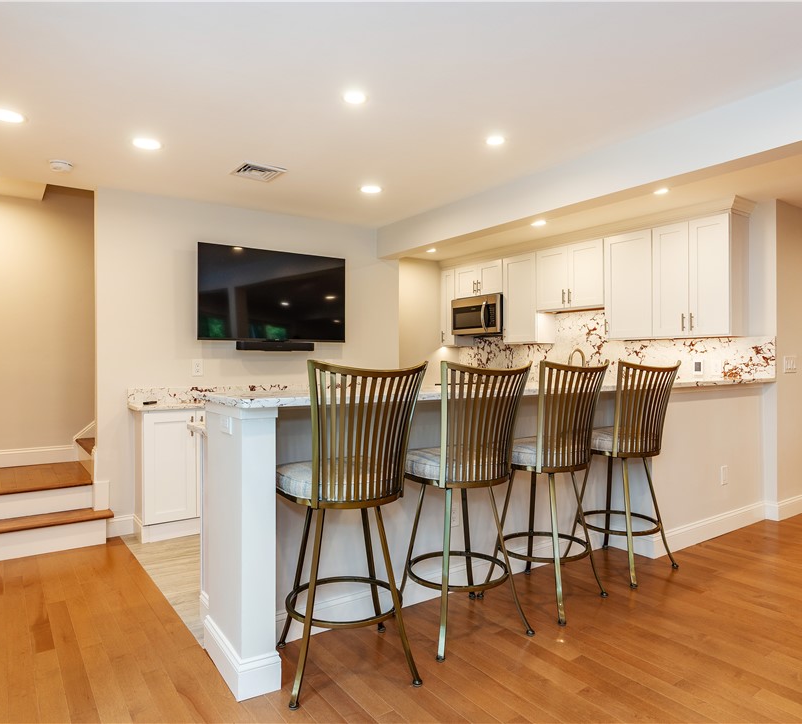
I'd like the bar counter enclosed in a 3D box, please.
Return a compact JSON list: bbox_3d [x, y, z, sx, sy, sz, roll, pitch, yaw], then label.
[{"bbox_3d":[0.970,0.663,3.212,4.040,1.065,0.525,0,0,-33],"label":"bar counter"}]

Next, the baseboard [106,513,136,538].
[{"bbox_3d":[-1.921,1.124,3.701,0.185,0.137,0.025,0,0,-33],"label":"baseboard"}]

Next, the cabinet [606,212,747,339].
[{"bbox_3d":[2.300,-0.661,4.593,0.330,0.922,1.055,0,0,-36],"label":"cabinet"}]

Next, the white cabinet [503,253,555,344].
[{"bbox_3d":[1.385,-0.661,5.835,0.330,0.922,0.460,0,0,-36],"label":"white cabinet"}]

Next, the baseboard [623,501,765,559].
[{"bbox_3d":[2.097,1.129,3.782,1.490,0.137,0.215,0,0,-33],"label":"baseboard"}]

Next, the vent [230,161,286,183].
[{"bbox_3d":[-0.888,-1.168,3.369,0.264,0.027,0.276,0,0,-33],"label":"vent"}]

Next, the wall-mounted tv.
[{"bbox_3d":[-0.980,-0.516,4.302,1.222,0.713,0.055,0,0,-35],"label":"wall-mounted tv"}]

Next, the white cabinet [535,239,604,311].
[{"bbox_3d":[1.754,-0.821,5.334,0.330,0.602,0.785,0,0,-36],"label":"white cabinet"}]

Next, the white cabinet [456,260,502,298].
[{"bbox_3d":[1.021,-0.937,6.328,0.330,0.370,0.765,0,0,-36],"label":"white cabinet"}]

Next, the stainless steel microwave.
[{"bbox_3d":[0.986,-0.514,6.212,0.410,0.425,0.767,0,0,-36],"label":"stainless steel microwave"}]

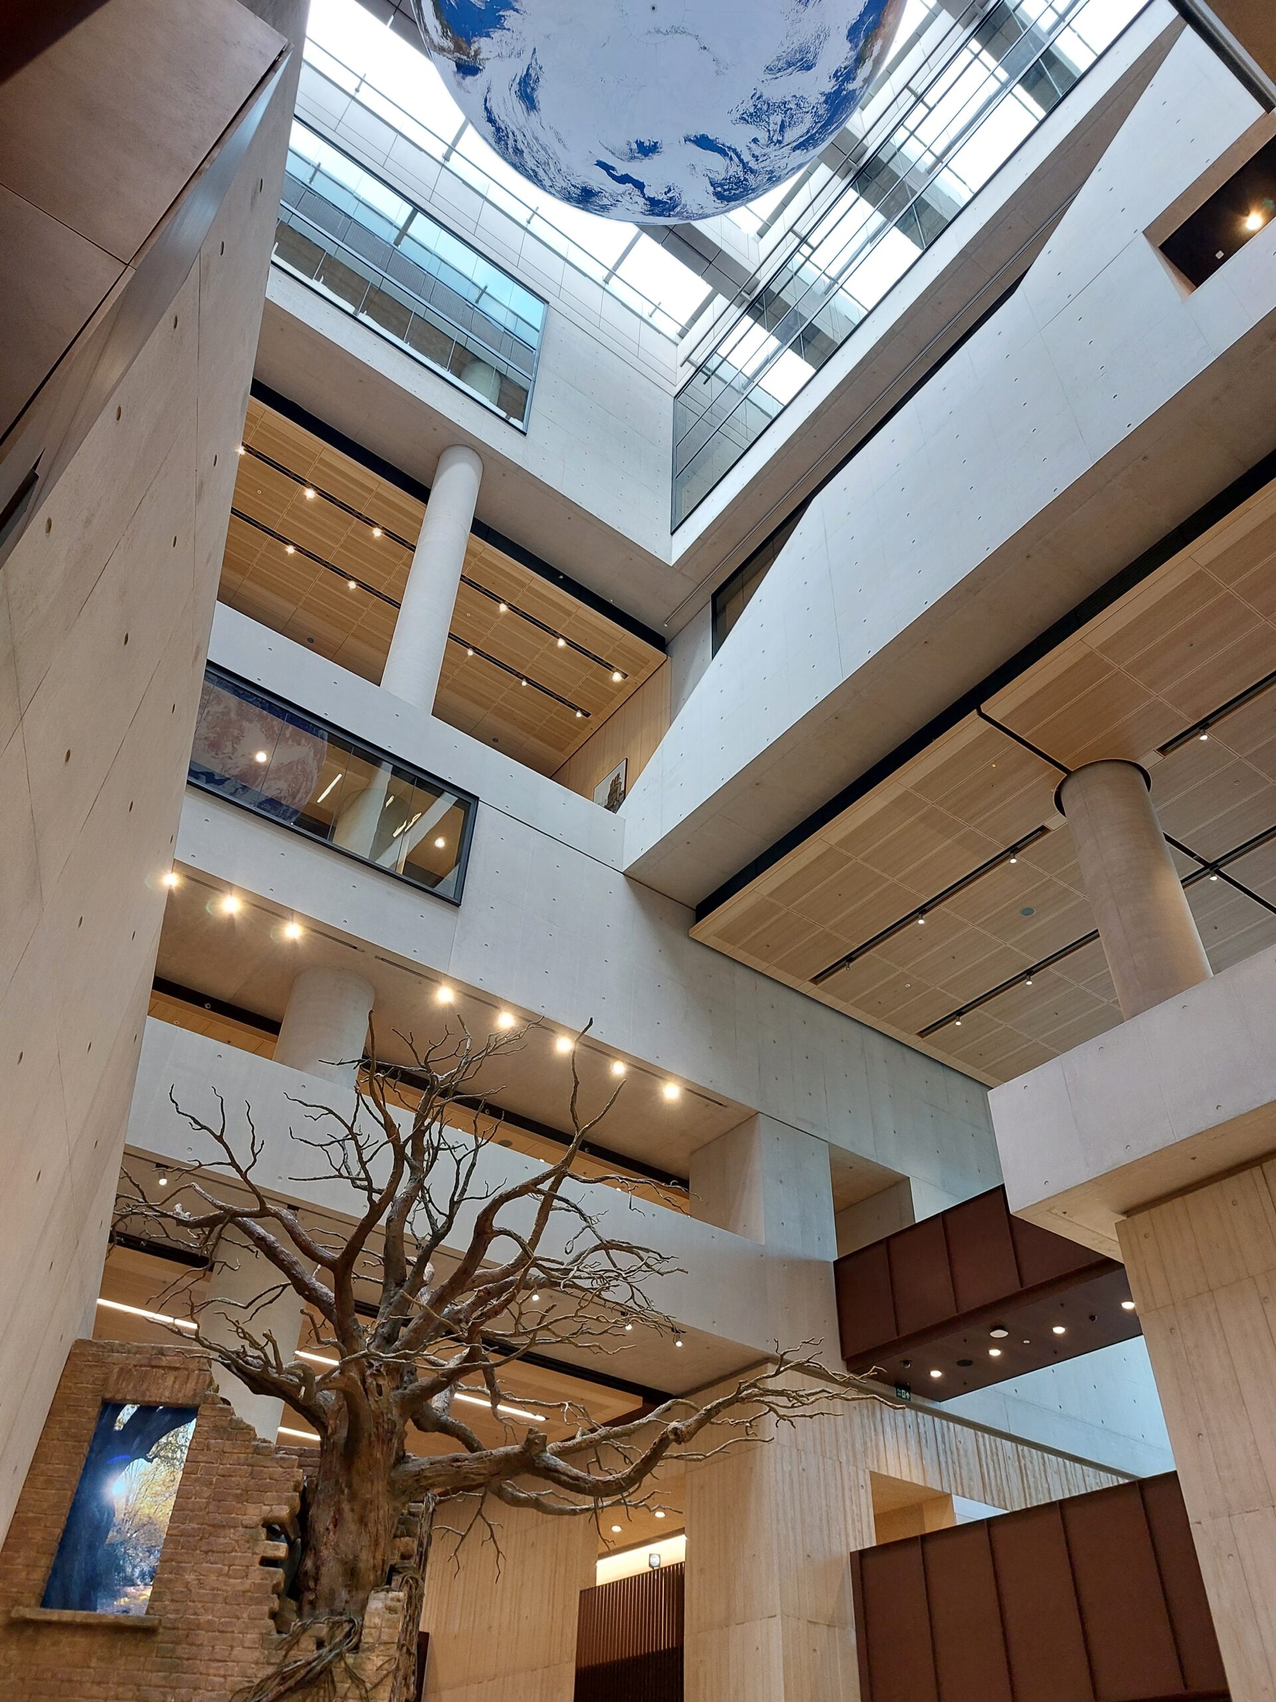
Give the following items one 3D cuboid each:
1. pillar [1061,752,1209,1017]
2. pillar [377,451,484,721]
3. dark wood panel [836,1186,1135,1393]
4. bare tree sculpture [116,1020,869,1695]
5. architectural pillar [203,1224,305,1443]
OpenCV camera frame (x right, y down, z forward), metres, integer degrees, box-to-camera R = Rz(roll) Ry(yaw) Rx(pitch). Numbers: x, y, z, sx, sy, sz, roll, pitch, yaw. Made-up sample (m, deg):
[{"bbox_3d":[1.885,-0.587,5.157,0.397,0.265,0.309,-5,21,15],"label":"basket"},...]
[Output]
[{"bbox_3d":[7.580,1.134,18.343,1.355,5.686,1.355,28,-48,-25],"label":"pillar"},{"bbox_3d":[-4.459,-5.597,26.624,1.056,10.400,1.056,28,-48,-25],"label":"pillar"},{"bbox_3d":[5.896,6.703,19.135,2.203,1.814,5.573,28,-48,-25],"label":"dark wood panel"},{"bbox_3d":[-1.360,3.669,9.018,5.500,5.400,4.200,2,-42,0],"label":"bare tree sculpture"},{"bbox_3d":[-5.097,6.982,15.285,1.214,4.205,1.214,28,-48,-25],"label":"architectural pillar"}]

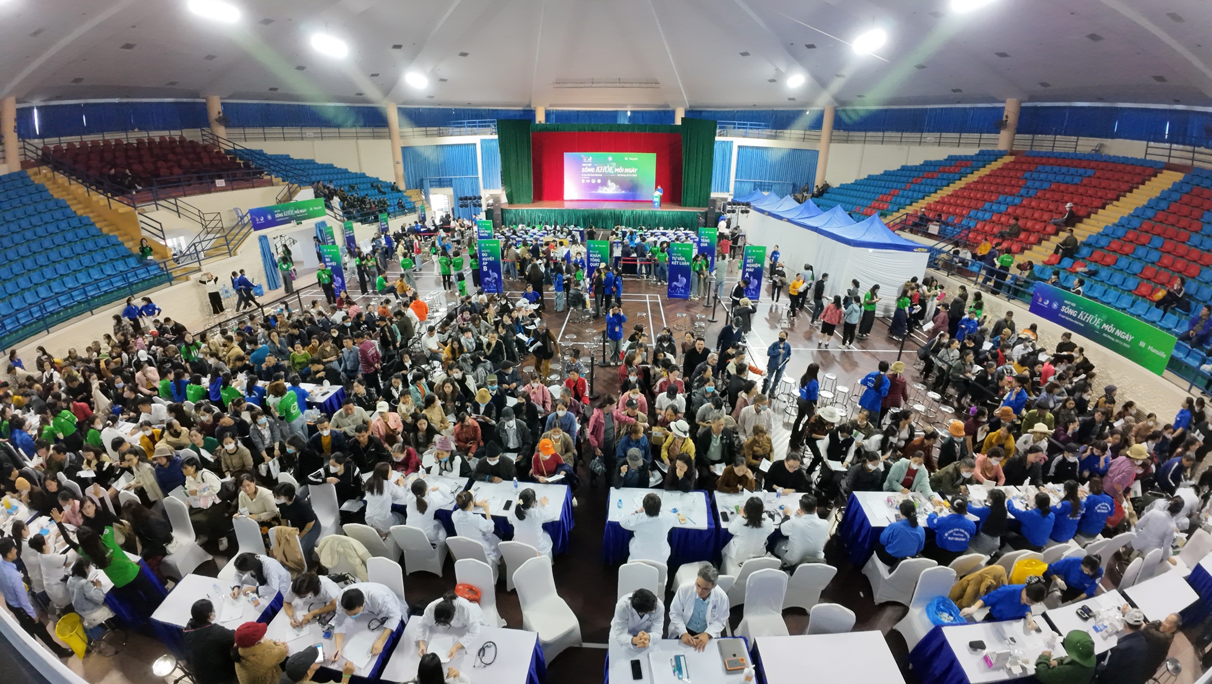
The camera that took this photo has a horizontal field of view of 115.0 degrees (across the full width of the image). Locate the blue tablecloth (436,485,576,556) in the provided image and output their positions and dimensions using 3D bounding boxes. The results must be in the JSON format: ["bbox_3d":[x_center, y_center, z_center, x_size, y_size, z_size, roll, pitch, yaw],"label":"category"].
[{"bbox_3d":[-1.174,2.359,5.036,1.330,0.760,0.660,1,22,0],"label":"blue tablecloth"}]

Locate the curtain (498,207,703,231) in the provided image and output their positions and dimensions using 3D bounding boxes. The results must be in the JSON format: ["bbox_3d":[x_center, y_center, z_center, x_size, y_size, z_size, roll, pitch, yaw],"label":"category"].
[{"bbox_3d":[-0.243,-8.999,28.243,15.000,1.400,0.250,2,25,4],"label":"curtain"}]

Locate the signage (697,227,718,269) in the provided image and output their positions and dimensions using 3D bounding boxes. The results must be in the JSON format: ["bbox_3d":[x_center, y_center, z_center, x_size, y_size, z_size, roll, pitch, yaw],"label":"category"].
[{"bbox_3d":[4.880,-4.388,18.551,0.800,2.000,0.250,4,25,8],"label":"signage"}]

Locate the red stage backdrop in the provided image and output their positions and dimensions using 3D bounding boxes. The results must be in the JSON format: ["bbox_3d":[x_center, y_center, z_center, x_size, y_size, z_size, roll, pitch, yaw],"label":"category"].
[{"bbox_3d":[0.050,-14.818,33.359,13.200,5.800,2.000,1,25,2],"label":"red stage backdrop"}]

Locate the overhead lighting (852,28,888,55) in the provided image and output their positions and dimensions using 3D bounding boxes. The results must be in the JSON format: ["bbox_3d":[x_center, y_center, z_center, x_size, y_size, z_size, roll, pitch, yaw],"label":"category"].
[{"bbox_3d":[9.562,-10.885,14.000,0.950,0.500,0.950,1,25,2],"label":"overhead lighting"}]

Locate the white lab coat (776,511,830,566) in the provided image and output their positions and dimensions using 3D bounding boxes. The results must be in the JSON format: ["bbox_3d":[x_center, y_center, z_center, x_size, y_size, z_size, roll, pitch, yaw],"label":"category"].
[{"bbox_3d":[2.300,2.206,4.588,0.540,0.640,0.420,-2,25,-4],"label":"white lab coat"}]

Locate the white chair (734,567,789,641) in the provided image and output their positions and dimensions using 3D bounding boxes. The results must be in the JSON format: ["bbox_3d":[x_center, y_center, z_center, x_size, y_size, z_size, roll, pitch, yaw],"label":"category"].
[{"bbox_3d":[1.588,2.824,3.800,0.430,0.930,0.540,2,22,2],"label":"white chair"}]

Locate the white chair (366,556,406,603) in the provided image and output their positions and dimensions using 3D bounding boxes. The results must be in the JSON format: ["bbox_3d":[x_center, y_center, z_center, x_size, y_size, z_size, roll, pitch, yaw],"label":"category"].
[{"bbox_3d":[-2.210,2.669,3.860,0.440,0.900,0.500,4,25,8],"label":"white chair"}]

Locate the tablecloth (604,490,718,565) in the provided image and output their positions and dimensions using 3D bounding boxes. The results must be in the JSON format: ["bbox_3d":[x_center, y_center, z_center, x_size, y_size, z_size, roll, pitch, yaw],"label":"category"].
[{"bbox_3d":[0.655,2.448,5.120,1.350,0.750,0.630,2,25,5],"label":"tablecloth"}]

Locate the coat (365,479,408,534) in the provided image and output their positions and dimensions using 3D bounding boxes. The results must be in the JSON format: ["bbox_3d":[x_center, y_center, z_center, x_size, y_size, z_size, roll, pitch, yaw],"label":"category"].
[{"bbox_3d":[-2.820,2.139,4.899,0.500,0.720,0.480,6,25,14],"label":"coat"}]

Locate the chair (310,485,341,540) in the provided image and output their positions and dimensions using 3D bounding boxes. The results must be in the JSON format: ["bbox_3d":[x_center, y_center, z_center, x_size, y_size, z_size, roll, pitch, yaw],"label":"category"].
[{"bbox_3d":[-3.470,2.246,4.766,0.440,0.900,0.500,1,25,3],"label":"chair"}]

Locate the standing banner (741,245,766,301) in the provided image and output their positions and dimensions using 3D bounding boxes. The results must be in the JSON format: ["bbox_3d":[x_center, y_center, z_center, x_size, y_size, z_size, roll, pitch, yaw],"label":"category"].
[{"bbox_3d":[5.570,-2.576,14.574,0.800,2.000,0.250,7,25,15],"label":"standing banner"}]

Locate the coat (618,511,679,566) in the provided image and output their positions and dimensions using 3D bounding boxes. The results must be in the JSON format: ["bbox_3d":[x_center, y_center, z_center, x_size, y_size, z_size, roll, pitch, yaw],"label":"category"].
[{"bbox_3d":[0.480,2.165,4.254,0.580,0.680,0.430,2,25,4],"label":"coat"}]

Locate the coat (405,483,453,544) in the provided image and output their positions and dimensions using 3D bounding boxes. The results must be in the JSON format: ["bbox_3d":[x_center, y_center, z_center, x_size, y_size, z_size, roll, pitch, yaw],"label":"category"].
[{"bbox_3d":[-2.132,2.043,4.729,0.480,0.700,0.550,6,23,11],"label":"coat"}]

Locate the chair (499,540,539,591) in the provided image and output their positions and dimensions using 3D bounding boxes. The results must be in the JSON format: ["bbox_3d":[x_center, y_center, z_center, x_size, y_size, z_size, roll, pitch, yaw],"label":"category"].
[{"bbox_3d":[-0.900,2.572,4.668,0.450,0.930,0.550,4,25,8],"label":"chair"}]

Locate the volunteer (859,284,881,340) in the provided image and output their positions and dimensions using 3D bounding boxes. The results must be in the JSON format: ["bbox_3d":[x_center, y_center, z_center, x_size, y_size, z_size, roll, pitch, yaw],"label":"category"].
[{"bbox_3d":[7.405,-0.855,10.788,0.360,1.570,0.480,14,28,27],"label":"volunteer"}]

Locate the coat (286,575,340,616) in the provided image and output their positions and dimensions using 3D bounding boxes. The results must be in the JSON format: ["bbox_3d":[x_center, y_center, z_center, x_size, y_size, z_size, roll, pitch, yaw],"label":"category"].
[{"bbox_3d":[-2.850,2.518,3.937,0.520,0.630,0.460,2,25,5],"label":"coat"}]

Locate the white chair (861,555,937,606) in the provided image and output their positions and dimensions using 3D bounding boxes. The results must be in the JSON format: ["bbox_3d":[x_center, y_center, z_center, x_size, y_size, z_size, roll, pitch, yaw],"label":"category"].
[{"bbox_3d":[3.180,2.470,4.286,0.440,0.900,0.500,0,25,0],"label":"white chair"}]

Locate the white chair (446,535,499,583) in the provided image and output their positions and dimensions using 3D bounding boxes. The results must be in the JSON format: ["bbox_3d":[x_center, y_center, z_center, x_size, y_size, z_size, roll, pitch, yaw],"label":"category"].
[{"bbox_3d":[-1.550,2.489,4.728,0.460,0.950,0.560,2,25,4],"label":"white chair"}]

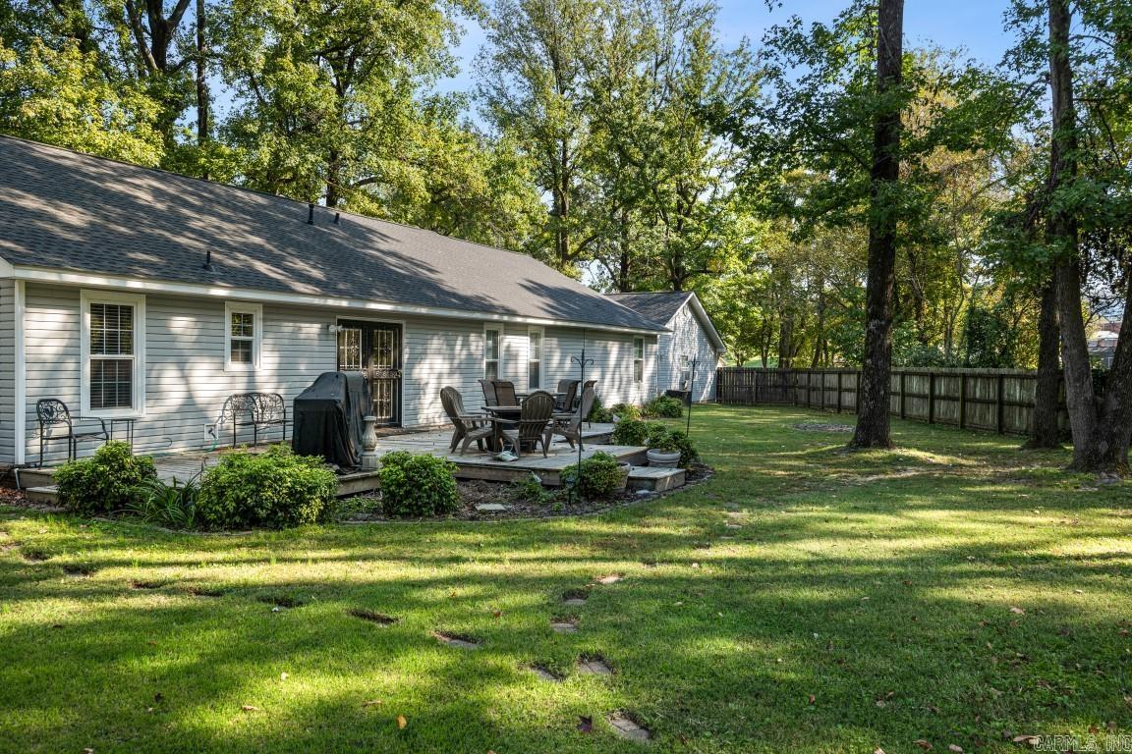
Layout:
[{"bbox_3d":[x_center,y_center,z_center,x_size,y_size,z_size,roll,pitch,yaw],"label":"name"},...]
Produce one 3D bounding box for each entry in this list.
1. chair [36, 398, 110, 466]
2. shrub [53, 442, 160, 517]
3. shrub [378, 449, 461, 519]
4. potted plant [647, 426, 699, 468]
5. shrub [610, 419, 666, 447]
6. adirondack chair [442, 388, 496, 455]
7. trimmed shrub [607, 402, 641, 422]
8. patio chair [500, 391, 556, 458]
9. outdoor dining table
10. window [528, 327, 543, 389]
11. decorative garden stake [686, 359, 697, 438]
[{"bbox_3d":[-6.070,0.690,10.840,0.600,0.860,0.560,0,1,14],"label":"chair"},{"bbox_3d":[-5.219,1.098,9.980,1.150,0.770,1.050,0,1,-22],"label":"shrub"},{"bbox_3d":[-1.610,1.130,9.735,0.880,0.690,0.850,0,1,0],"label":"shrub"},{"bbox_3d":[1.714,1.109,14.150,0.800,0.720,0.750,0,1,0],"label":"potted plant"},{"bbox_3d":[1.300,1.042,16.115,0.950,0.700,0.850,0,1,0],"label":"shrub"},{"bbox_3d":[-1.540,0.673,13.760,0.820,1.000,0.720,0,1,-18],"label":"adirondack chair"},{"bbox_3d":[1.694,1.000,25.500,0.920,0.580,0.800,0,1,0],"label":"trimmed shrub"},{"bbox_3d":[-0.570,0.685,13.160,0.700,0.990,0.820,0,1,-22],"label":"patio chair"},{"bbox_3d":[-0.740,0.825,13.992,1.020,0.690,1.000,0,1,-16],"label":"outdoor dining table"},{"bbox_3d":[-0.720,-0.419,22.016,0.120,1.630,0.830,0,1,27],"label":"window"},{"bbox_3d":[2.586,0.512,18.185,0.240,1.800,0.050,5,1,0],"label":"decorative garden stake"}]

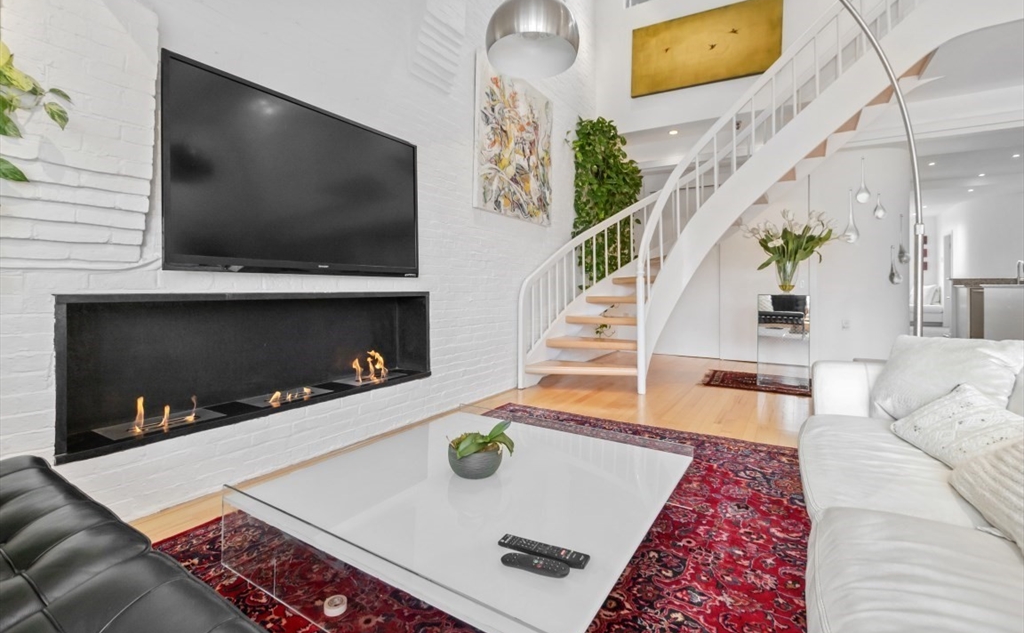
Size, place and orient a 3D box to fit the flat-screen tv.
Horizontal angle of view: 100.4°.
[{"bbox_3d":[-1.046,-0.660,2.302,0.070,0.860,1.380,1,2,33],"label":"flat-screen tv"}]

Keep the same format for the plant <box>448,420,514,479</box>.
[{"bbox_3d":[-0.117,0.500,1.640,0.240,0.190,0.210,0,2,0],"label":"plant"}]

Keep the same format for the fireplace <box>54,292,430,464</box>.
[{"bbox_3d":[-1.238,0.172,2.386,0.310,0.610,1.880,1,2,33],"label":"fireplace"}]

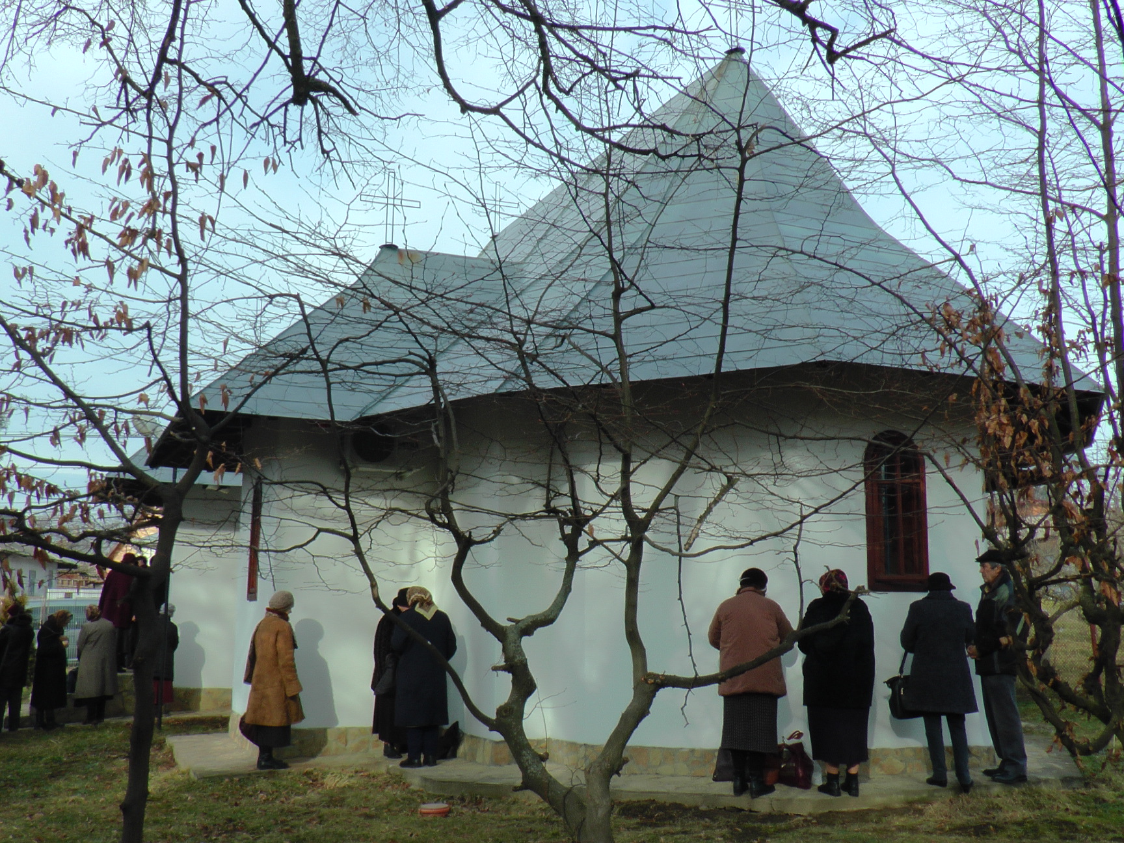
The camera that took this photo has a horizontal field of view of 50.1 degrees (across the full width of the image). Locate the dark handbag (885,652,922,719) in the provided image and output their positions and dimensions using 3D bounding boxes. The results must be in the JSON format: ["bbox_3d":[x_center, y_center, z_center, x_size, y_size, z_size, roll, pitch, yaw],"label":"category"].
[{"bbox_3d":[2.629,2.020,9.188,0.360,0.505,0.160,-3,-11,17],"label":"dark handbag"}]

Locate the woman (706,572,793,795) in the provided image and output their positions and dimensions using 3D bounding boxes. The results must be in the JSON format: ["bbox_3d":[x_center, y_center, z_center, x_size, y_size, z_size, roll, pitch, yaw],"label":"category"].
[{"bbox_3d":[1.362,1.848,8.604,0.600,1.590,0.450,-1,-8,13],"label":"woman"}]

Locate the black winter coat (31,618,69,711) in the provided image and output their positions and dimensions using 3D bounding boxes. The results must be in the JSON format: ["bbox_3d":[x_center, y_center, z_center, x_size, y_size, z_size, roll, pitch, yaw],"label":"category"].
[{"bbox_3d":[-6.482,3.071,15.186,0.450,1.120,0.480,1,-11,-6],"label":"black winter coat"}]

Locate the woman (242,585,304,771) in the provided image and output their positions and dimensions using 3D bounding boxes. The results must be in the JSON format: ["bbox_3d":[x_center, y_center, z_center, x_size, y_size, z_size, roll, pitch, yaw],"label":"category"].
[{"bbox_3d":[-2.483,2.193,10.278,0.420,1.480,0.460,8,-11,-44],"label":"woman"}]

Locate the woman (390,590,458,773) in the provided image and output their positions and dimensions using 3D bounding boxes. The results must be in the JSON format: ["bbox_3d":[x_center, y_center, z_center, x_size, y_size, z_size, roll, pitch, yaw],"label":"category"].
[{"bbox_3d":[-1.166,2.149,10.191,0.530,1.490,0.430,3,-9,-18],"label":"woman"}]

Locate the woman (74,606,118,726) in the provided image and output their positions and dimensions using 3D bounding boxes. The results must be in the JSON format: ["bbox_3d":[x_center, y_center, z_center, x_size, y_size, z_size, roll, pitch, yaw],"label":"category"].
[{"bbox_3d":[-5.938,3.084,15.287,0.520,1.470,0.400,5,-9,-30],"label":"woman"}]

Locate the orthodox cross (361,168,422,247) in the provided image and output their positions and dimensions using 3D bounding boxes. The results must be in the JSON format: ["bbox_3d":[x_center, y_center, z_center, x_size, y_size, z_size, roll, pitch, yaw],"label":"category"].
[{"bbox_3d":[-1.944,-2.422,13.639,0.670,0.877,0.050,4,-11,-17],"label":"orthodox cross"}]

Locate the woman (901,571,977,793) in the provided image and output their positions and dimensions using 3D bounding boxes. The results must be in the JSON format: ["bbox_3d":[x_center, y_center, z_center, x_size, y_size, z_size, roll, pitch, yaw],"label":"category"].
[{"bbox_3d":[2.791,1.907,8.889,0.560,1.560,0.430,-1,-8,7],"label":"woman"}]

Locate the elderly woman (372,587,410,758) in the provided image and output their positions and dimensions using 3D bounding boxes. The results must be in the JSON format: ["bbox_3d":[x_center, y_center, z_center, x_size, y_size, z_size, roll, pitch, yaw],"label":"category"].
[{"bbox_3d":[-1.560,2.339,11.259,0.500,1.555,0.420,-7,-13,33],"label":"elderly woman"}]

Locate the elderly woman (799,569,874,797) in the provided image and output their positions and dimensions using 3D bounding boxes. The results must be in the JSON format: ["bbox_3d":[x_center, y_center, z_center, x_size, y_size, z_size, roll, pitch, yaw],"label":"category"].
[{"bbox_3d":[1.988,1.873,8.706,0.530,1.593,0.400,2,-11,-9],"label":"elderly woman"}]

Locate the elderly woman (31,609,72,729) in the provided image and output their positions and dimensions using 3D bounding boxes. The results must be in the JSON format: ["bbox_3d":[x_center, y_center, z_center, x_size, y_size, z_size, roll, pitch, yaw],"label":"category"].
[{"bbox_3d":[-6.456,3.121,15.177,0.500,1.466,0.480,1,-11,-6],"label":"elderly woman"}]

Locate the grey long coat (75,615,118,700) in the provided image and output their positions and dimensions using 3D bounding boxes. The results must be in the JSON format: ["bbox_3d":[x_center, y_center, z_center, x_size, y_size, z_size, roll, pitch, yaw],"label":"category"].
[{"bbox_3d":[-5.938,3.016,15.296,0.520,1.020,0.380,5,-9,-30],"label":"grey long coat"}]

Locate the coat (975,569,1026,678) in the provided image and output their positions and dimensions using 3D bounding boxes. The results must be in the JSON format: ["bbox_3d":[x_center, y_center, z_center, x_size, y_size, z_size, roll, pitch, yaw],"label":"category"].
[{"bbox_3d":[3.585,1.645,9.819,0.410,0.853,0.500,2,-11,-7],"label":"coat"}]

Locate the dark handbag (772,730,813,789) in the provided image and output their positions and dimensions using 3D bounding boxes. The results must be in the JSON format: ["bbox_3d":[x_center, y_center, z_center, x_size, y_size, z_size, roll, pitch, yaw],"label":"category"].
[{"bbox_3d":[1.728,2.498,8.926,0.300,0.400,0.200,-2,-8,15],"label":"dark handbag"}]

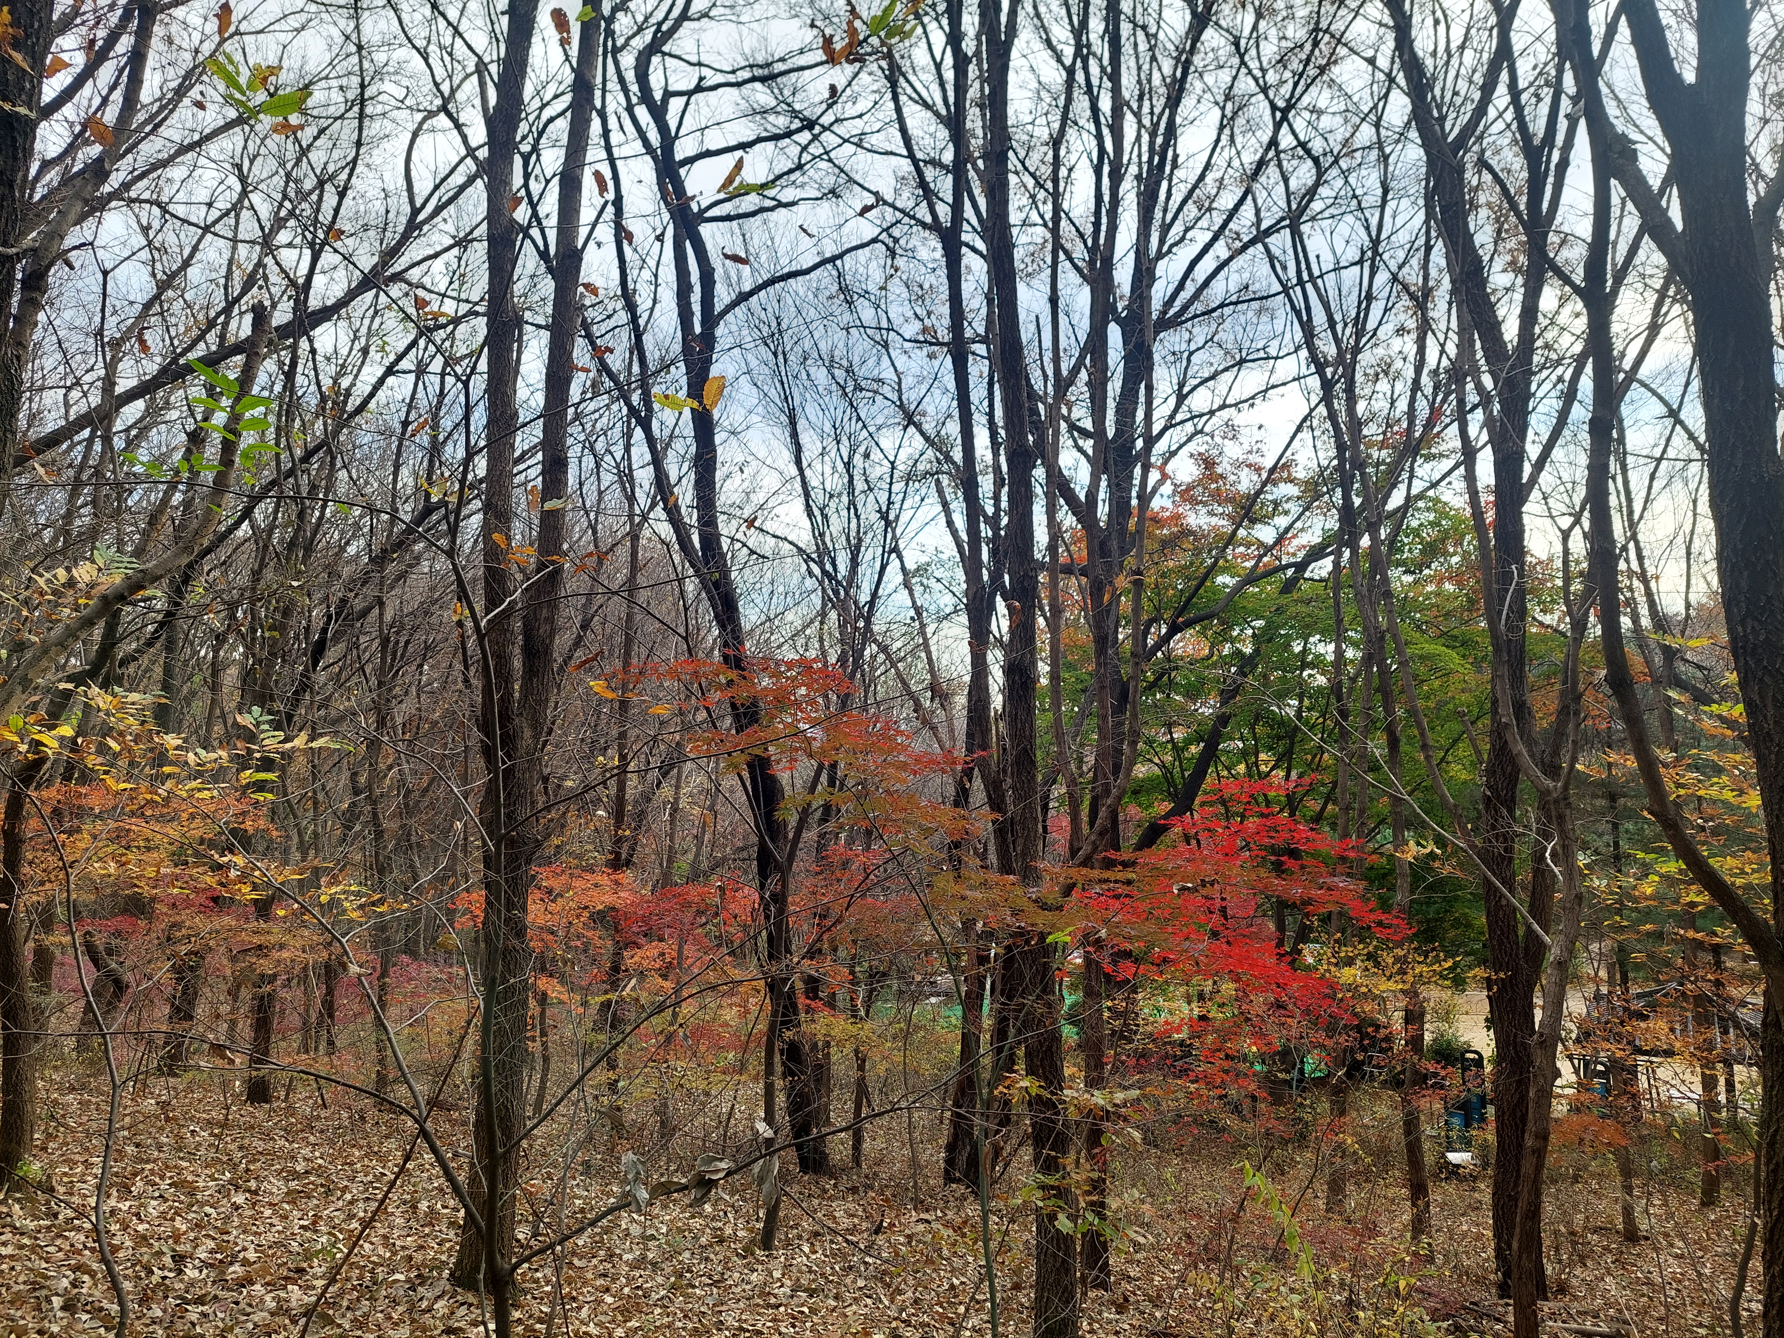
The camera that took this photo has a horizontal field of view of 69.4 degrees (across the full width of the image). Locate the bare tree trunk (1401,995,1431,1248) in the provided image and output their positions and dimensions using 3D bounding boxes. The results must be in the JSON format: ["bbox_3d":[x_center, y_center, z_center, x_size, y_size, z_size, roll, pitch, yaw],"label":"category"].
[{"bbox_3d":[4.480,3.860,11.000,0.190,2.080,0.190,0,-7,0],"label":"bare tree trunk"}]

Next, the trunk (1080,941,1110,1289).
[{"bbox_3d":[1.338,2.940,8.500,0.170,2.220,0.170,0,-7,0],"label":"trunk"}]

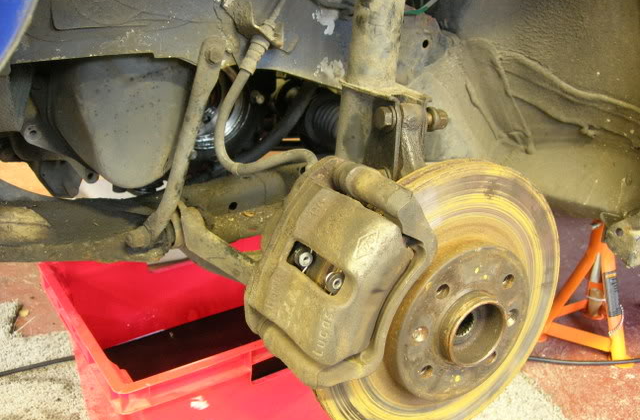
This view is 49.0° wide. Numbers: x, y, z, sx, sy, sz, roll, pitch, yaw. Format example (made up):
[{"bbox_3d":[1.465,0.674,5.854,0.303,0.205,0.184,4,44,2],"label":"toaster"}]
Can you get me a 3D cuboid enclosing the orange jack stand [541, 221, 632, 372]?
[{"bbox_3d":[0.560,0.151,1.402,0.196,0.261,0.193,-11,23,-21],"label":"orange jack stand"}]

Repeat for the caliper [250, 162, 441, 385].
[{"bbox_3d":[0.011,0.047,0.551,0.083,0.162,0.118,22,5,-35],"label":"caliper"}]

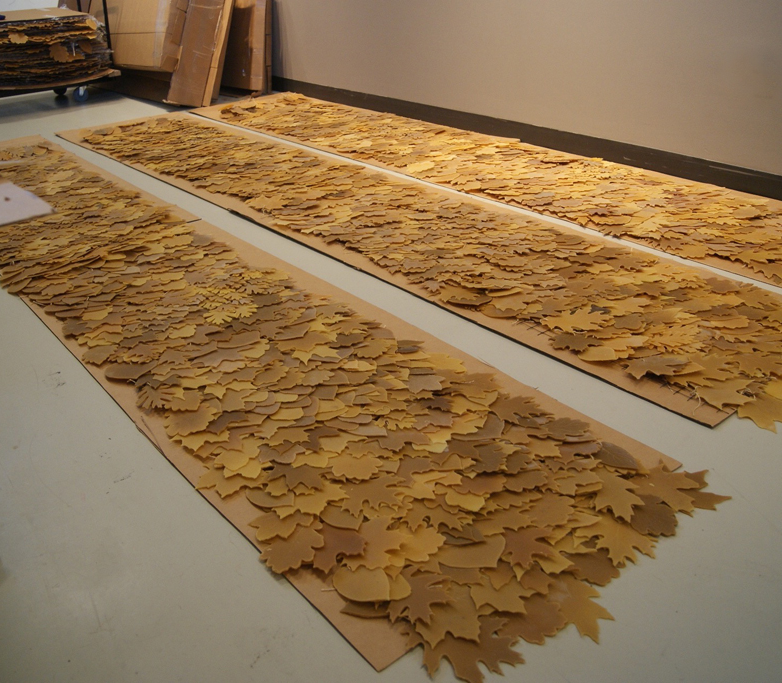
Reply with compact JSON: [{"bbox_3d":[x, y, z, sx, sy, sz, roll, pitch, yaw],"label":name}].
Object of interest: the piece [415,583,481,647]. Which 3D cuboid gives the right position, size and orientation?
[{"bbox_3d":[0.082,0.403,1.144,0.108,0.012,0.132,-3,27,-3],"label":"piece"}]

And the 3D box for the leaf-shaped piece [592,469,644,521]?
[{"bbox_3d":[0.400,0.271,1.375,0.102,0.012,0.155,-3,27,-3],"label":"leaf-shaped piece"}]

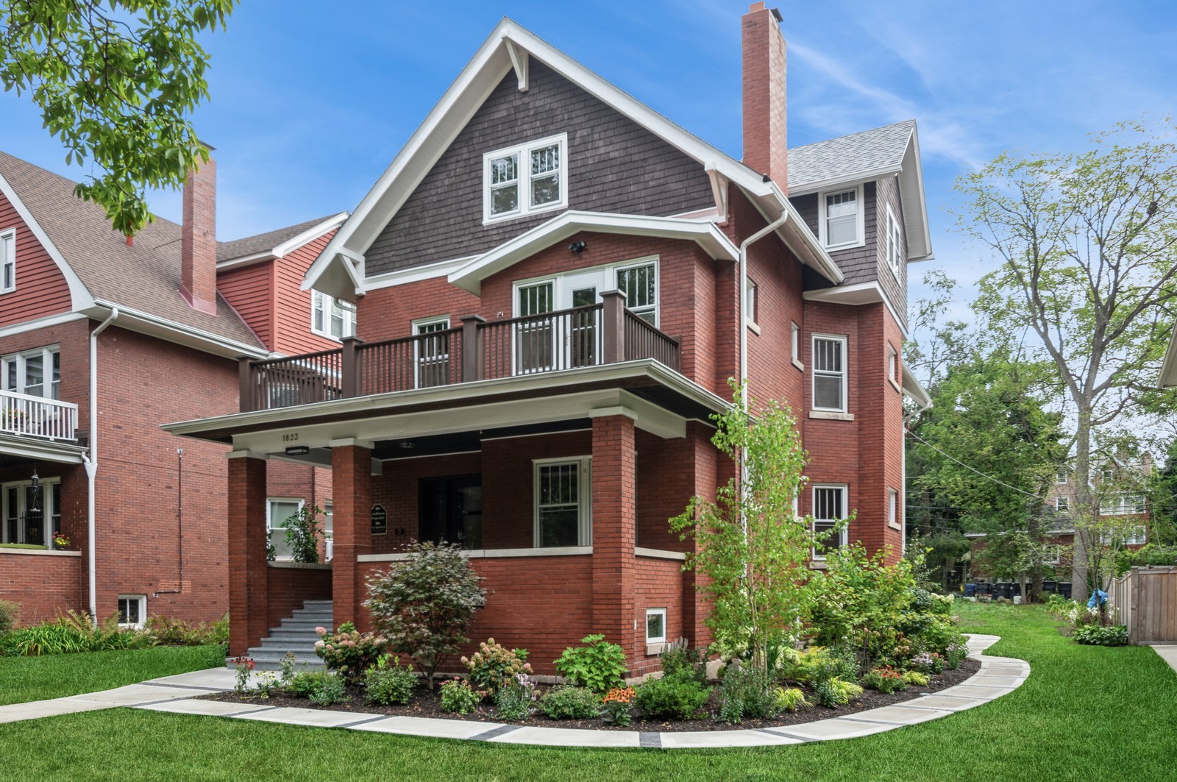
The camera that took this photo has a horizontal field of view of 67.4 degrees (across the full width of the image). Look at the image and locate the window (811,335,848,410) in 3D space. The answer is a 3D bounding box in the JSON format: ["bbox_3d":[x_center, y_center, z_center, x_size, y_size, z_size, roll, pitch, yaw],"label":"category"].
[{"bbox_3d":[4.900,-0.368,17.899,0.820,1.572,0.130,3,-10,-18],"label":"window"}]

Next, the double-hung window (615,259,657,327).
[{"bbox_3d":[0.753,-1.298,13.750,0.720,1.400,0.120,-3,-7,26],"label":"double-hung window"}]

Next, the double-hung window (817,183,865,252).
[{"bbox_3d":[5.309,-3.636,18.527,0.971,1.456,0.130,-6,-12,28],"label":"double-hung window"}]

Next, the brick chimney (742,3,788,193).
[{"bbox_3d":[3.360,-5.460,16.750,0.520,3.500,1.100,-5,-11,27],"label":"brick chimney"}]

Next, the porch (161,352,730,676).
[{"bbox_3d":[-2.190,2.200,14.100,8.500,3.950,3.750,-5,-11,27],"label":"porch"}]

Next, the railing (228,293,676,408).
[{"bbox_3d":[-2.210,-0.300,14.080,7.100,1.150,2.250,-5,-11,27],"label":"railing"}]

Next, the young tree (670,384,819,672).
[{"bbox_3d":[2.221,1.991,12.600,2.100,4.200,2.000,-1,-6,10],"label":"young tree"}]

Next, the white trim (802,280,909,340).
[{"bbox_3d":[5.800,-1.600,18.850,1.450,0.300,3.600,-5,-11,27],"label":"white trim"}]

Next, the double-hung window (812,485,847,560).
[{"bbox_3d":[4.901,2.656,17.901,0.820,1.527,0.130,3,-10,-17],"label":"double-hung window"}]

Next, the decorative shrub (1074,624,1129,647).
[{"bbox_3d":[12.300,5.840,21.100,1.250,0.500,1.000,-5,-11,27],"label":"decorative shrub"}]

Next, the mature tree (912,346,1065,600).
[{"bbox_3d":[17.653,3.722,39.000,7.200,11.200,6.600,-3,-7,24],"label":"mature tree"}]

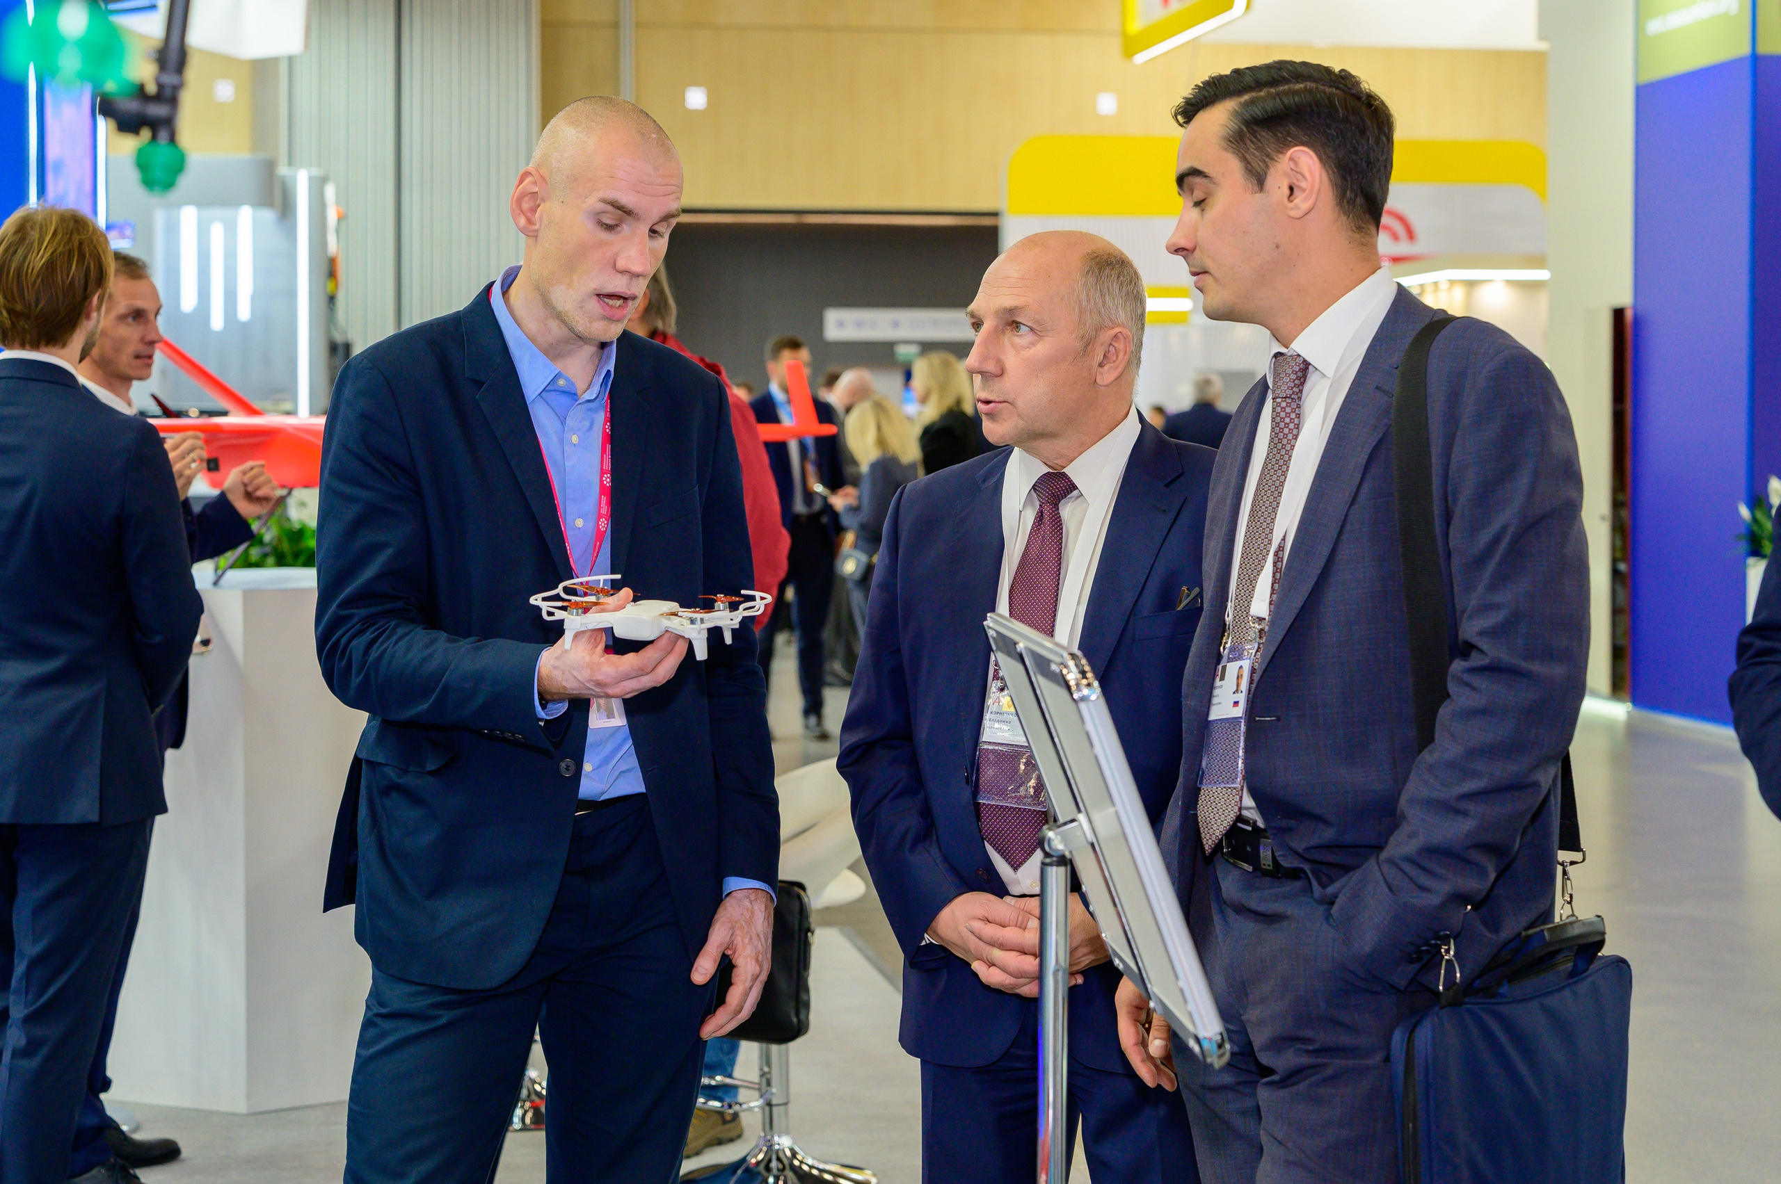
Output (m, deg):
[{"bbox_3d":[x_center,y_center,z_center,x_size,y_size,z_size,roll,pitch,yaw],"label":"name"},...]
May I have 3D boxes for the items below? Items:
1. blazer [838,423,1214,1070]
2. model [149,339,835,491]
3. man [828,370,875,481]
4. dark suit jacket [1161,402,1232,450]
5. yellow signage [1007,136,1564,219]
[{"bbox_3d":[0.197,0.177,3.550,0.570,0.760,0.340,1,3,19],"label":"blazer"},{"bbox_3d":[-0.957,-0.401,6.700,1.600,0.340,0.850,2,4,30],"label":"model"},{"bbox_3d":[-0.218,-0.363,16.300,0.350,1.760,0.520,1,3,21],"label":"man"},{"bbox_3d":[1.700,-0.634,16.000,0.520,0.770,0.300,1,3,11],"label":"dark suit jacket"},{"bbox_3d":[2.278,-2.442,17.500,3.200,0.480,0.150,0,3,-6],"label":"yellow signage"}]

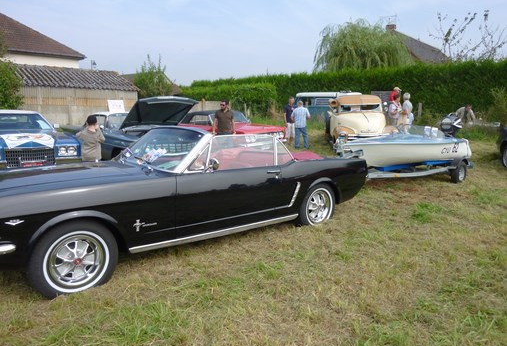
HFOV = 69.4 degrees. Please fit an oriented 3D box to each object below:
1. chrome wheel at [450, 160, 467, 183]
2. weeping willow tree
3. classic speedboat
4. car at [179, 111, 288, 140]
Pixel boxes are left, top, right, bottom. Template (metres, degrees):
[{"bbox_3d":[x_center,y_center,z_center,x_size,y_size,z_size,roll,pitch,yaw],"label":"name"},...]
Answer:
[{"bbox_3d":[4.273,-0.004,7.620,0.490,0.490,0.160,-8,12,-41],"label":"chrome wheel"},{"bbox_3d":[8.229,-7.550,27.639,7.900,8.725,7.900,0,9,0],"label":"weeping willow tree"},{"bbox_3d":[2.896,-0.559,7.308,3.850,0.820,1.550,-8,12,-41],"label":"classic speedboat"},{"bbox_3d":[-1.290,-1.473,13.270,1.950,1.340,5.200,-8,13,-41],"label":"car"}]

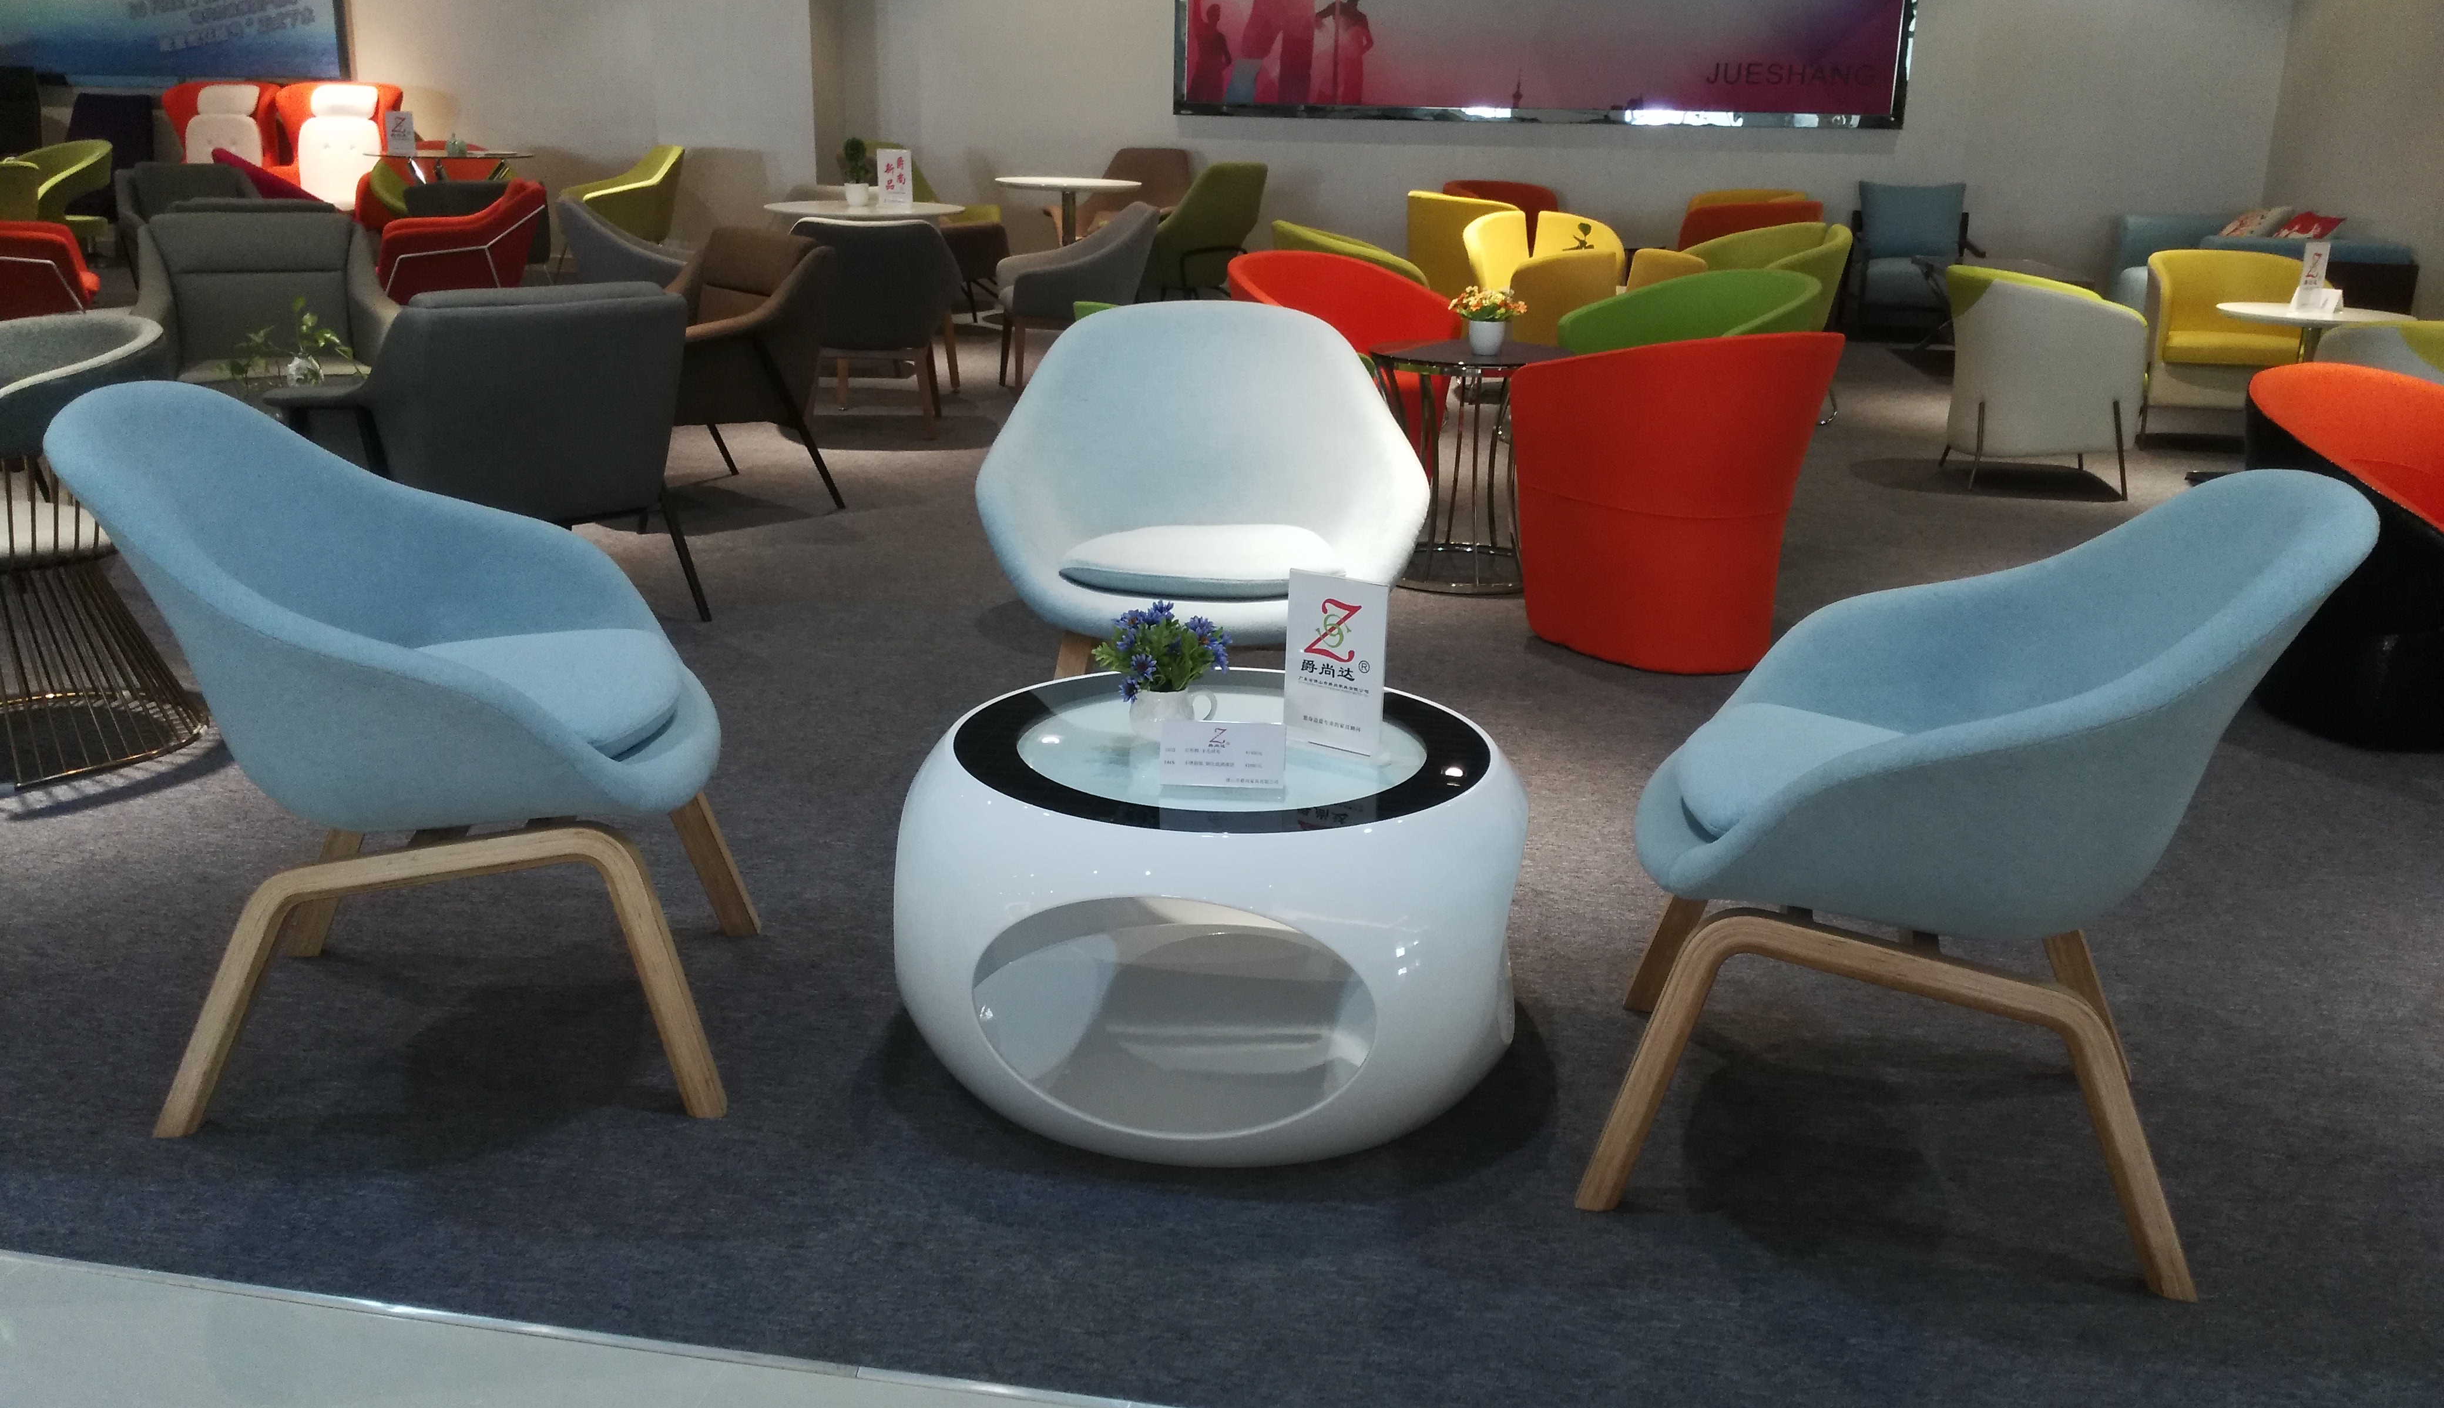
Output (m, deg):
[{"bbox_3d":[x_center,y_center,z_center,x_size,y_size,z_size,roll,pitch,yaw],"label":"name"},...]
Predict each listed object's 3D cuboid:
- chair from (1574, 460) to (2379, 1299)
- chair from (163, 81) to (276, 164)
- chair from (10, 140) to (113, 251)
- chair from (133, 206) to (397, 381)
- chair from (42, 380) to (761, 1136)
[{"bbox_3d":[0.817,0.118,2.194,0.722,0.811,0.784,6,17,15],"label":"chair"},{"bbox_3d":[-6.658,-3.514,13.253,0.694,1.221,0.717,-3,17,-14],"label":"chair"},{"bbox_3d":[-7.489,-3.220,12.764,0.700,0.790,0.660,6,17,14],"label":"chair"},{"bbox_3d":[-3.172,-1.245,6.594,0.762,0.773,0.739,-7,19,-27],"label":"chair"},{"bbox_3d":[-0.973,0.022,2.374,0.740,0.810,0.755,-1,17,-8],"label":"chair"}]

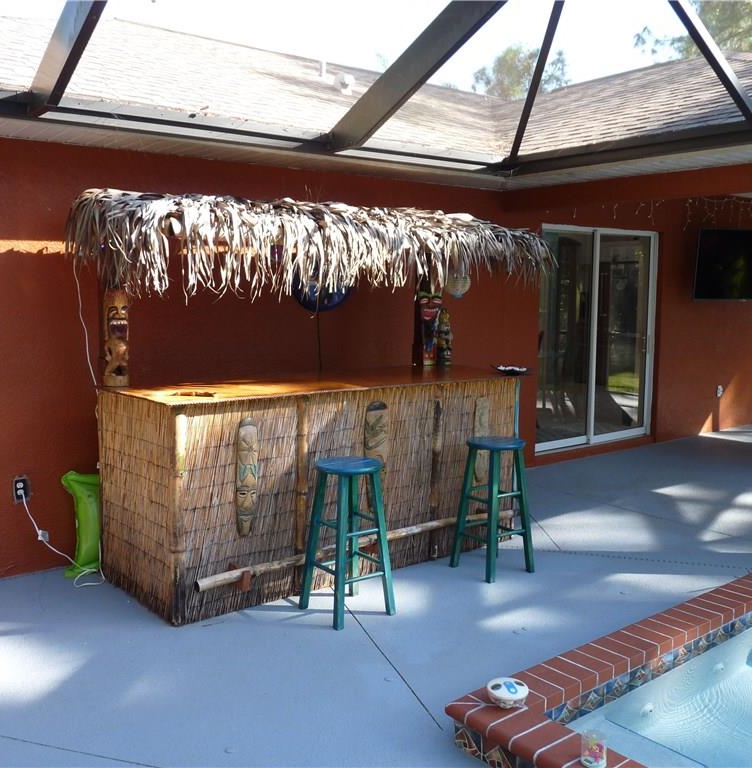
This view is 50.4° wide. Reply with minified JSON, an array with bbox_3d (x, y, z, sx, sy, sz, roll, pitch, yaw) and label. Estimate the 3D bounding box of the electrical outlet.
[{"bbox_3d":[-1.943,0.582,4.386,0.082,0.132,0.030,-5,8,-37],"label":"electrical outlet"}]

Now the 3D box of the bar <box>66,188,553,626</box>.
[{"bbox_3d":[-0.243,-0.009,4.570,2.565,2.063,1.174,-5,8,-35],"label":"bar"}]

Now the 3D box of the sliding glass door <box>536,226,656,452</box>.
[{"bbox_3d":[2.070,-0.424,7.561,1.815,2.042,0.100,-5,8,-37],"label":"sliding glass door"}]

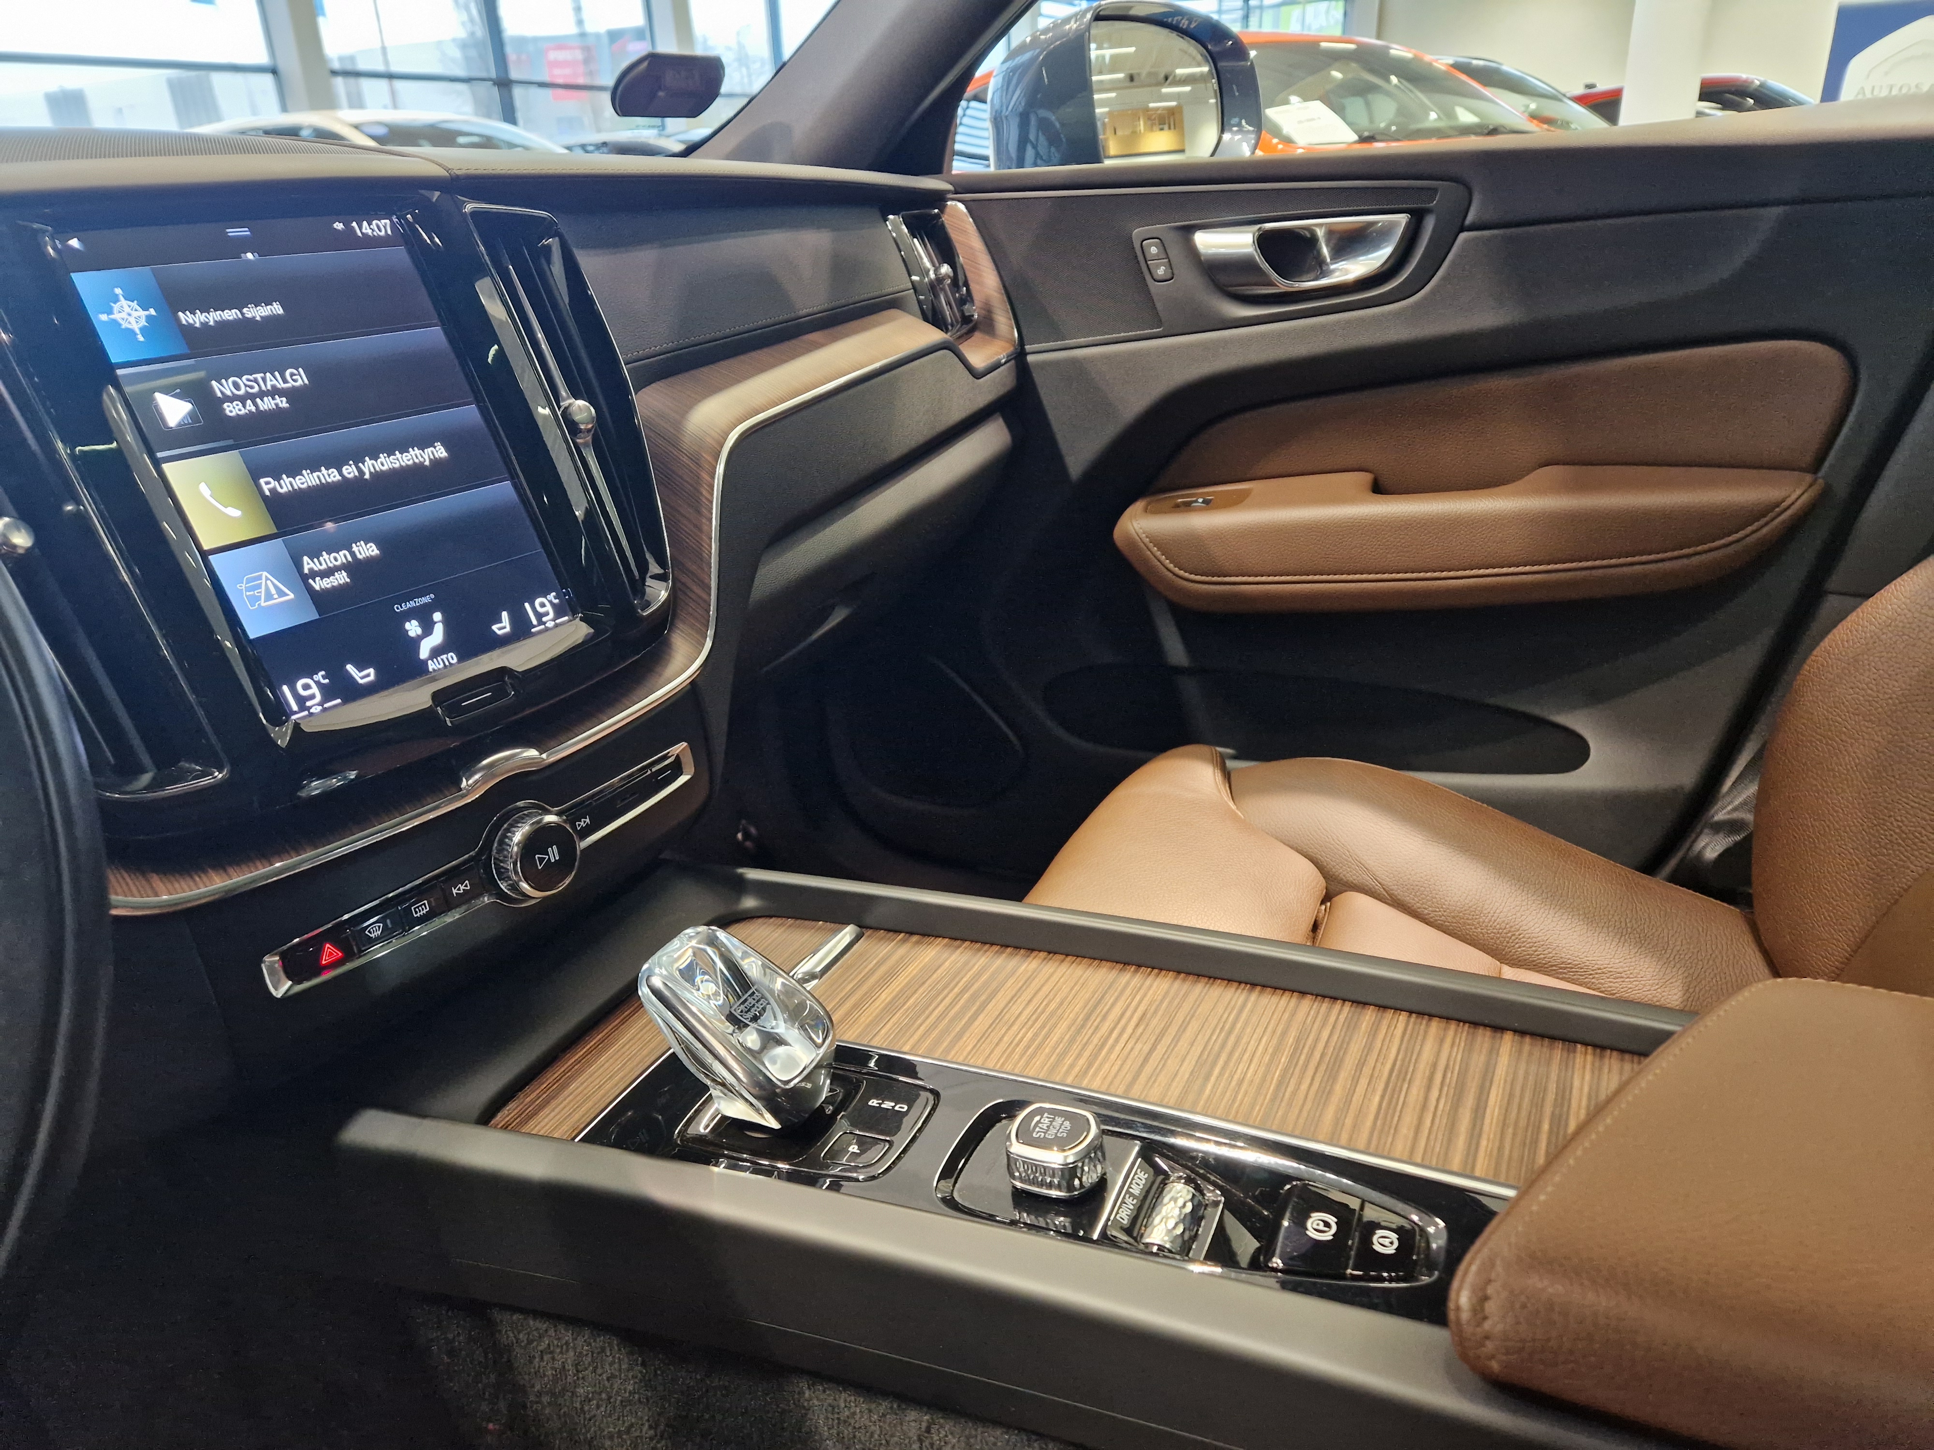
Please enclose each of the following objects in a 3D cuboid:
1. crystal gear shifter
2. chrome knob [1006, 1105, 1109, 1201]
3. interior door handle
[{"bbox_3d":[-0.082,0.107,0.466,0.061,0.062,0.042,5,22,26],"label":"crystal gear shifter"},{"bbox_3d":[0.029,0.139,0.424,0.029,0.015,0.029,5,22,26],"label":"chrome knob"},{"bbox_3d":[0.258,-0.360,0.989,0.157,0.050,0.040,5,22,26],"label":"interior door handle"}]

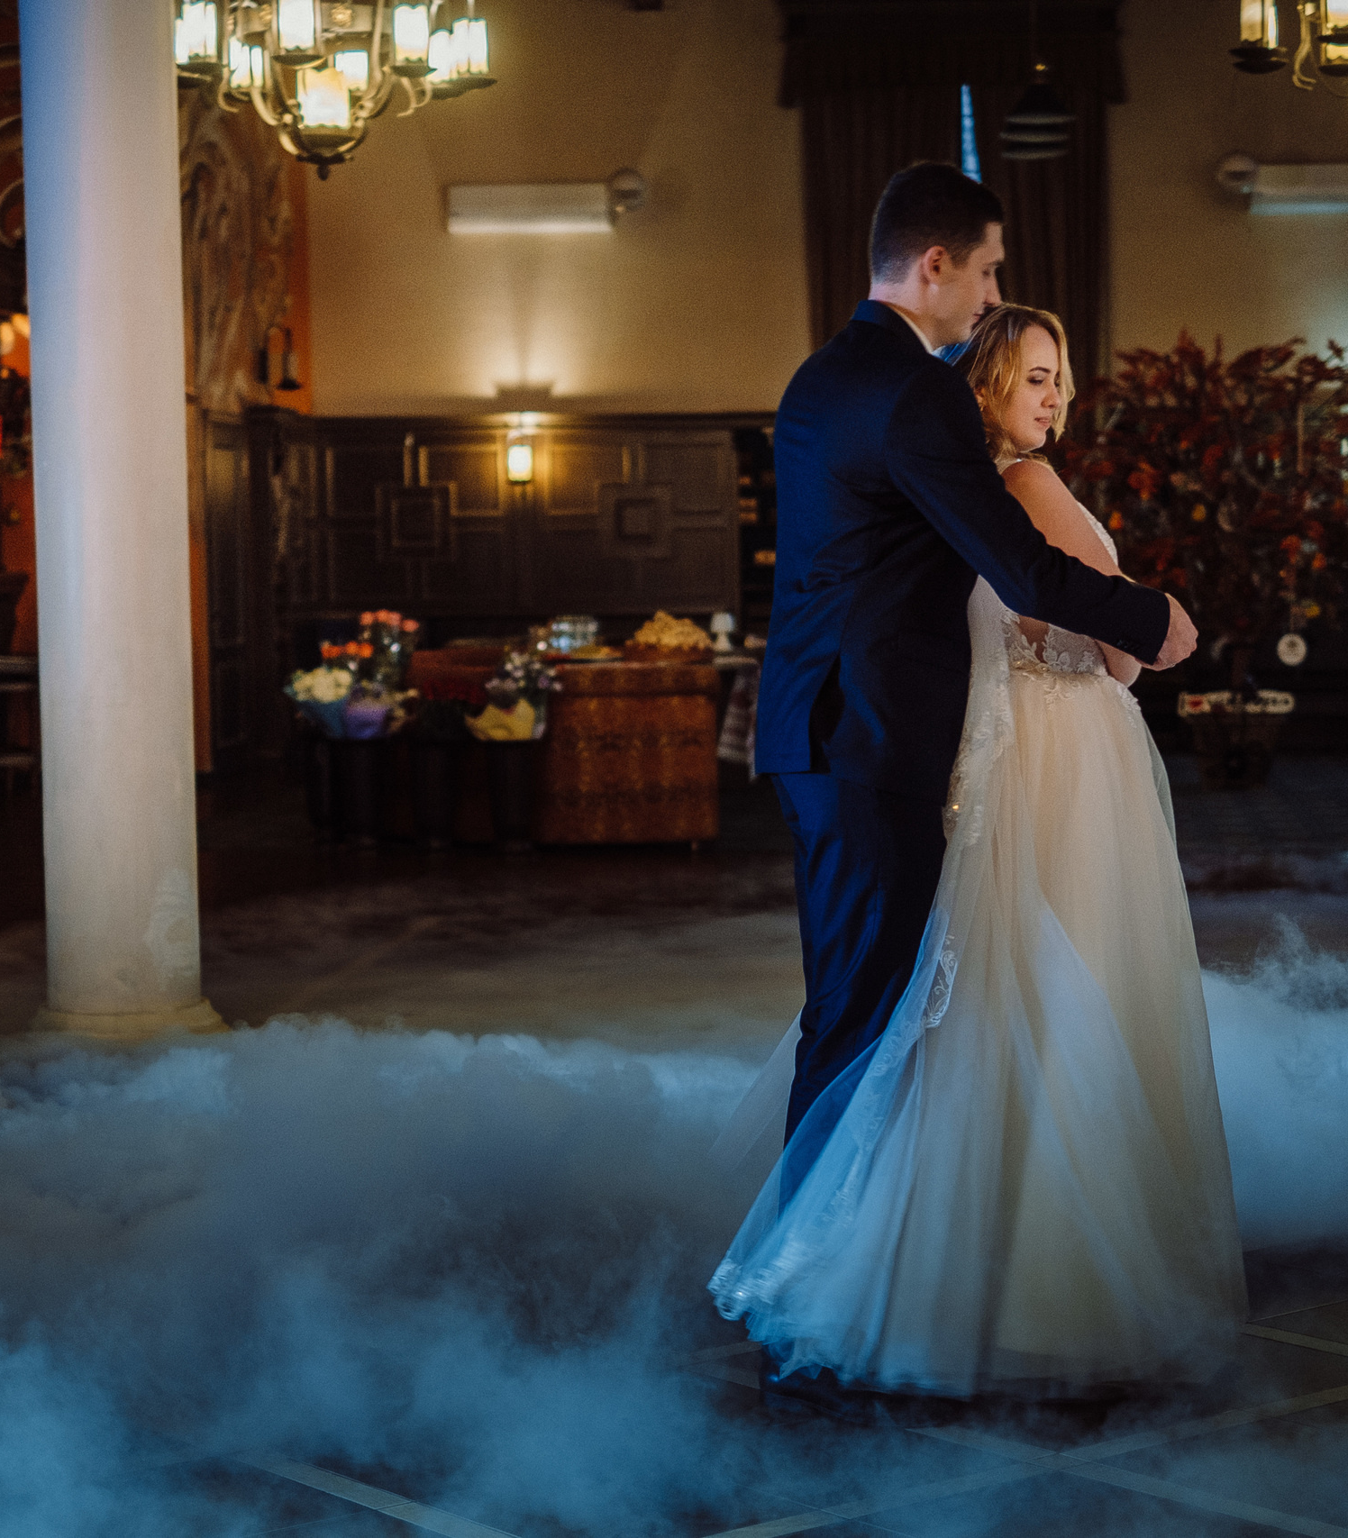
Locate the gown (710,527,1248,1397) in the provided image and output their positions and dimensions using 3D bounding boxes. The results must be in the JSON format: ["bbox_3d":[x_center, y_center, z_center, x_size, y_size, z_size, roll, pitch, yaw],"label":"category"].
[{"bbox_3d":[0.469,0.235,5.250,0.780,1.310,0.760,-2,4,-18],"label":"gown"}]

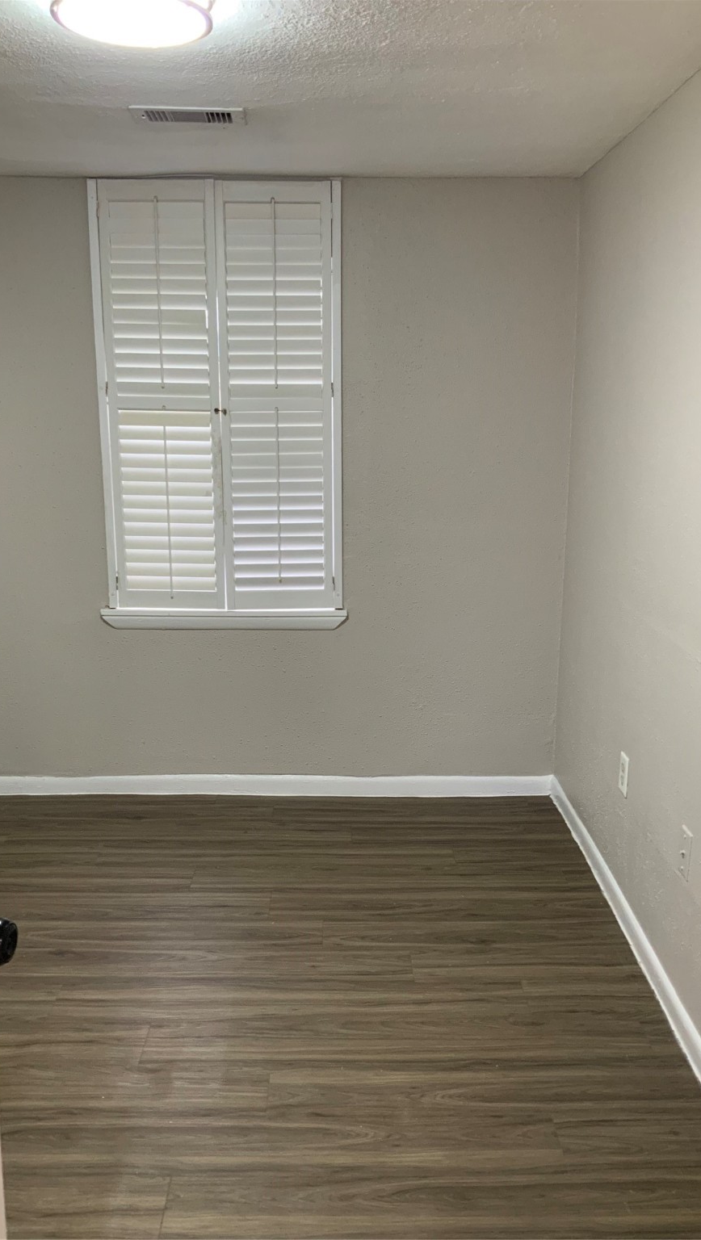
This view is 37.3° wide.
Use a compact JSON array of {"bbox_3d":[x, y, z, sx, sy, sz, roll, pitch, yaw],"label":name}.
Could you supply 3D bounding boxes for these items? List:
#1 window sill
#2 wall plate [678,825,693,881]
[{"bbox_3d":[-0.475,-0.009,3.957,0.931,0.078,0.060,0,12,-1],"label":"window sill"},{"bbox_3d":[0.822,0.574,2.561,0.009,0.118,0.072,0,12,-1],"label":"wall plate"}]

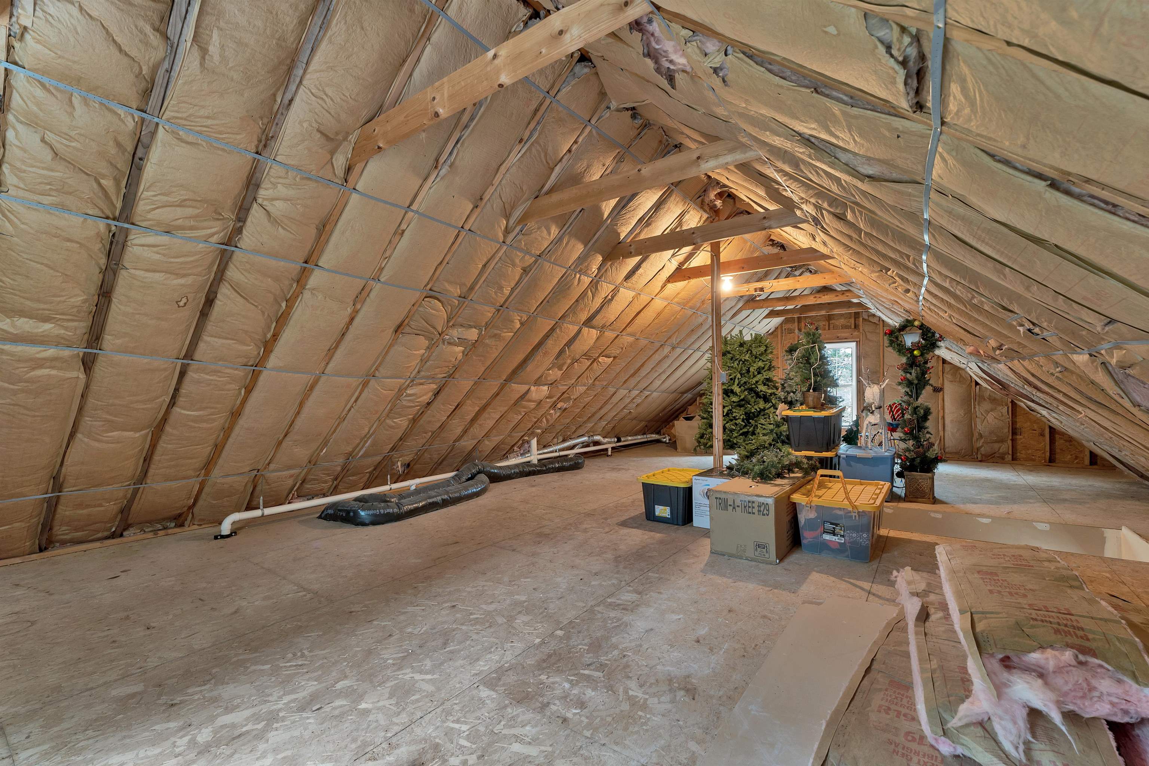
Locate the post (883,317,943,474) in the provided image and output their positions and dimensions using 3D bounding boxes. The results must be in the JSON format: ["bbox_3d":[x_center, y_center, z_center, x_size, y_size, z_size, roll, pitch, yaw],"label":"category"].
[{"bbox_3d":[3.724,0.204,5.253,0.520,1.820,0.450,0,-1,37],"label":"post"}]

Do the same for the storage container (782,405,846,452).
[{"bbox_3d":[2.509,0.483,4.970,0.477,0.386,0.750,0,-1,37],"label":"storage container"}]

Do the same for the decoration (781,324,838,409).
[{"bbox_3d":[2.461,-0.182,4.989,0.520,0.900,0.500,0,-1,37],"label":"decoration"}]

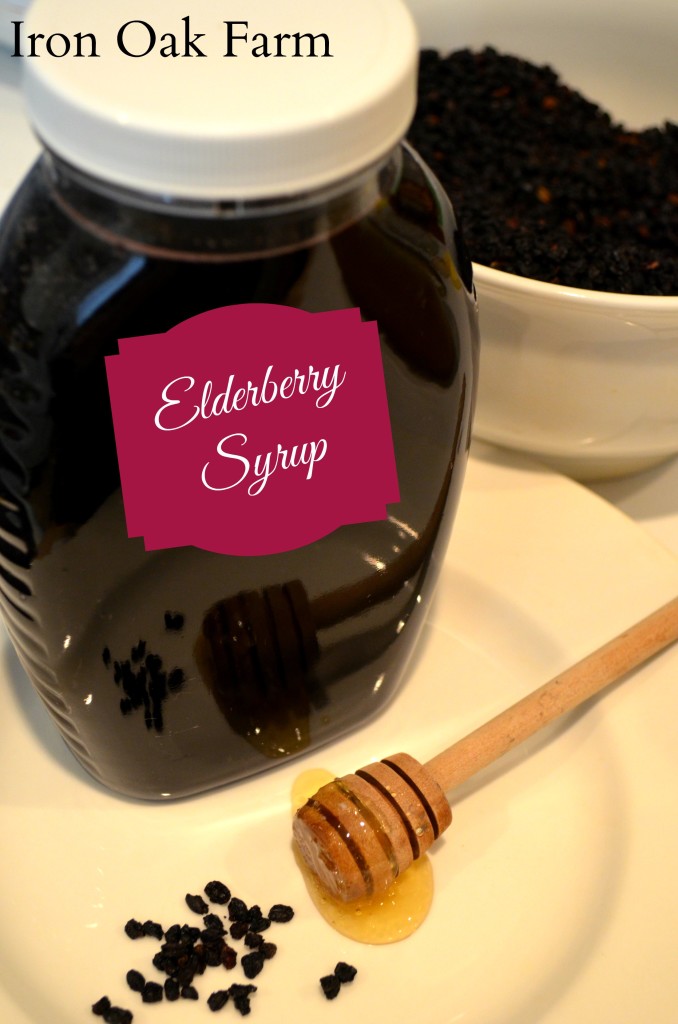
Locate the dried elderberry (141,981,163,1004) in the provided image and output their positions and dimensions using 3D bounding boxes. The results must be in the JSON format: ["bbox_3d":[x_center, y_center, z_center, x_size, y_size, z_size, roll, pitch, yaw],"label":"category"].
[{"bbox_3d":[-0.035,0.091,0.289,0.004,0.003,0.004,2,42,-1],"label":"dried elderberry"}]

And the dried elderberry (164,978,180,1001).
[{"bbox_3d":[-0.034,0.096,0.310,0.003,0.003,0.005,-4,47,-5],"label":"dried elderberry"}]

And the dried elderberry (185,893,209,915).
[{"bbox_3d":[-0.030,0.083,0.323,0.006,0.003,0.003,31,54,25],"label":"dried elderberry"}]

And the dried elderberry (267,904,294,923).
[{"bbox_3d":[-0.011,0.080,0.303,0.005,0.003,0.004,-2,42,-5],"label":"dried elderberry"}]

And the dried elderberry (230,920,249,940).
[{"bbox_3d":[-0.019,0.082,0.300,0.003,0.003,0.004,30,48,27],"label":"dried elderberry"}]

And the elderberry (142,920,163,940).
[{"bbox_3d":[-0.039,0.087,0.319,0.005,0.003,0.003,21,50,17],"label":"elderberry"}]

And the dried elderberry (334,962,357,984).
[{"bbox_3d":[0.001,0.094,0.312,0.005,0.004,0.004,18,49,15],"label":"dried elderberry"}]

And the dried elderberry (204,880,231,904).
[{"bbox_3d":[-0.024,0.076,0.306,0.006,0.003,0.004,33,49,29],"label":"dried elderberry"}]

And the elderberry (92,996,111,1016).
[{"bbox_3d":[-0.044,0.093,0.287,0.003,0.002,0.004,28,47,26],"label":"elderberry"}]

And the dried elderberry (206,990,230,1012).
[{"bbox_3d":[-0.024,0.098,0.308,0.005,0.003,0.003,-35,57,-29],"label":"dried elderberry"}]

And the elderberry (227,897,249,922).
[{"bbox_3d":[-0.021,0.084,0.322,0.004,0.004,0.006,-20,51,-19],"label":"elderberry"}]

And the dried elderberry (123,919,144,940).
[{"bbox_3d":[-0.043,0.087,0.318,0.004,0.003,0.004,1,47,-1],"label":"dried elderberry"}]

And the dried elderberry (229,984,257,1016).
[{"bbox_3d":[-0.018,0.092,0.289,0.004,0.003,0.007,-12,44,-16],"label":"dried elderberry"}]

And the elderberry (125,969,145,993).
[{"bbox_3d":[-0.038,0.089,0.291,0.003,0.003,0.005,-29,50,-31],"label":"elderberry"}]

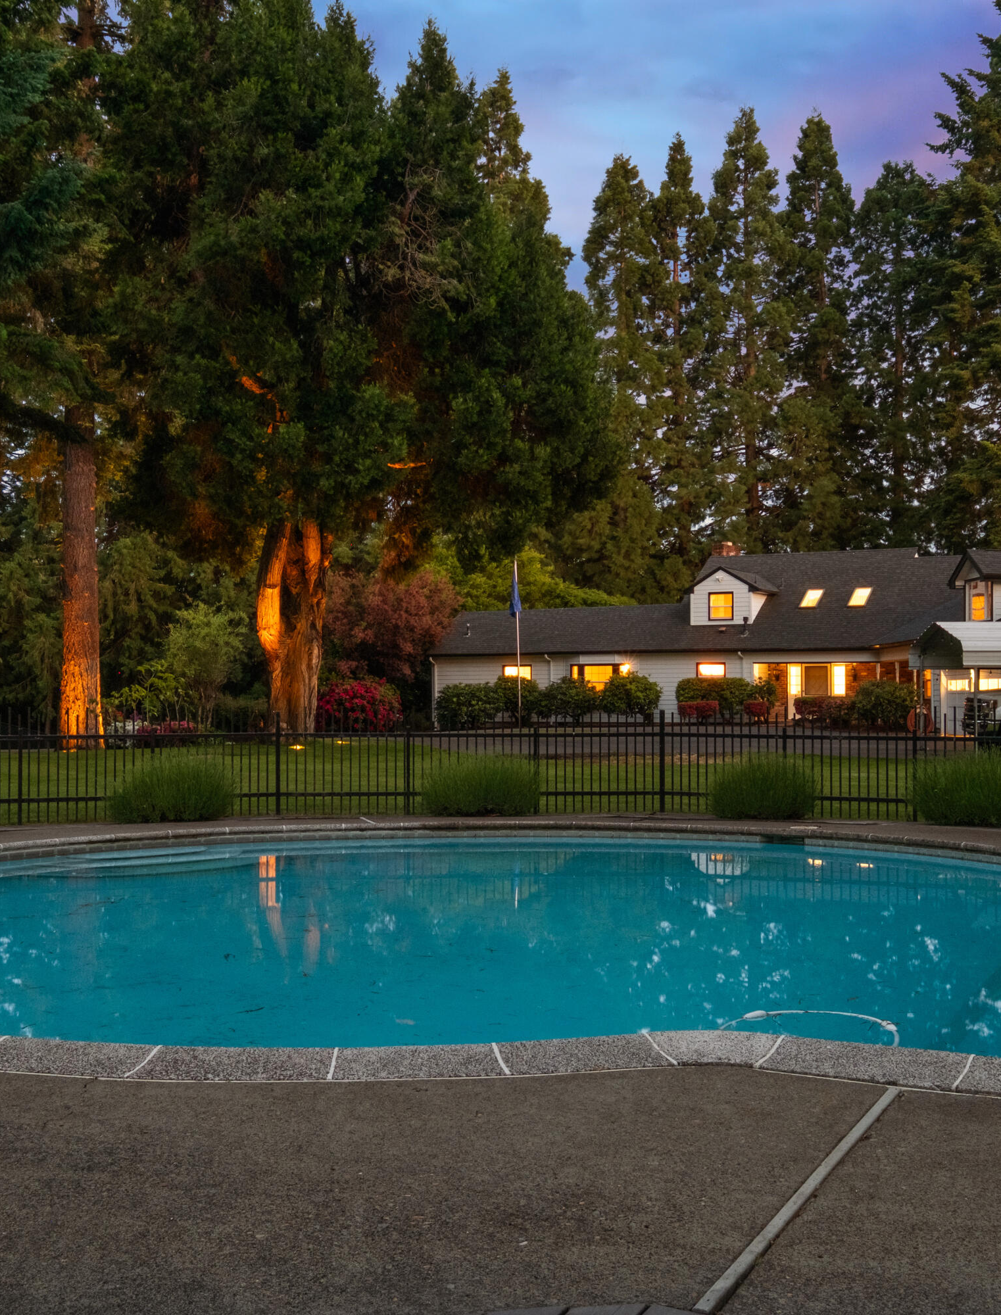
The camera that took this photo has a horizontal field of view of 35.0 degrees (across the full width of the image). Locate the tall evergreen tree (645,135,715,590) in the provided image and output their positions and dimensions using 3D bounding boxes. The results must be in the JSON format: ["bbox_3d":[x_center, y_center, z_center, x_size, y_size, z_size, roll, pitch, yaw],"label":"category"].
[{"bbox_3d":[8.475,-10.887,75.213,4.500,27.543,4.500,0,-1,0],"label":"tall evergreen tree"}]

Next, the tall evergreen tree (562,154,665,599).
[{"bbox_3d":[5.418,-10.600,76.208,5.200,27.005,5.200,0,-1,0],"label":"tall evergreen tree"}]

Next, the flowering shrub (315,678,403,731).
[{"bbox_3d":[-4.328,1.519,48.480,2.600,1.750,2.400,0,-1,0],"label":"flowering shrub"}]

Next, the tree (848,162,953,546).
[{"bbox_3d":[18.303,-9.975,73.196,5.100,25.645,5.100,0,-1,0],"label":"tree"}]

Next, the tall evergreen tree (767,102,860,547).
[{"bbox_3d":[14.678,-11.199,74.219,4.800,28.129,4.800,0,-1,0],"label":"tall evergreen tree"}]

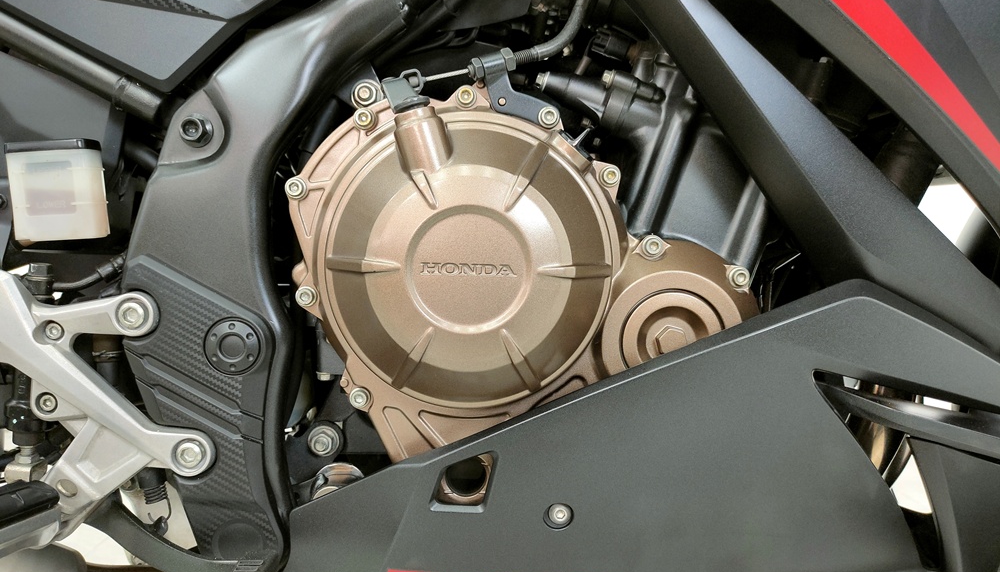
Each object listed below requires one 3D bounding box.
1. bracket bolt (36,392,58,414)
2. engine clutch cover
[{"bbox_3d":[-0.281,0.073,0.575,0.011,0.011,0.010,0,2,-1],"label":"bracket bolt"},{"bbox_3d":[-0.025,-0.007,0.550,0.208,0.230,0.065,0,2,-1],"label":"engine clutch cover"}]

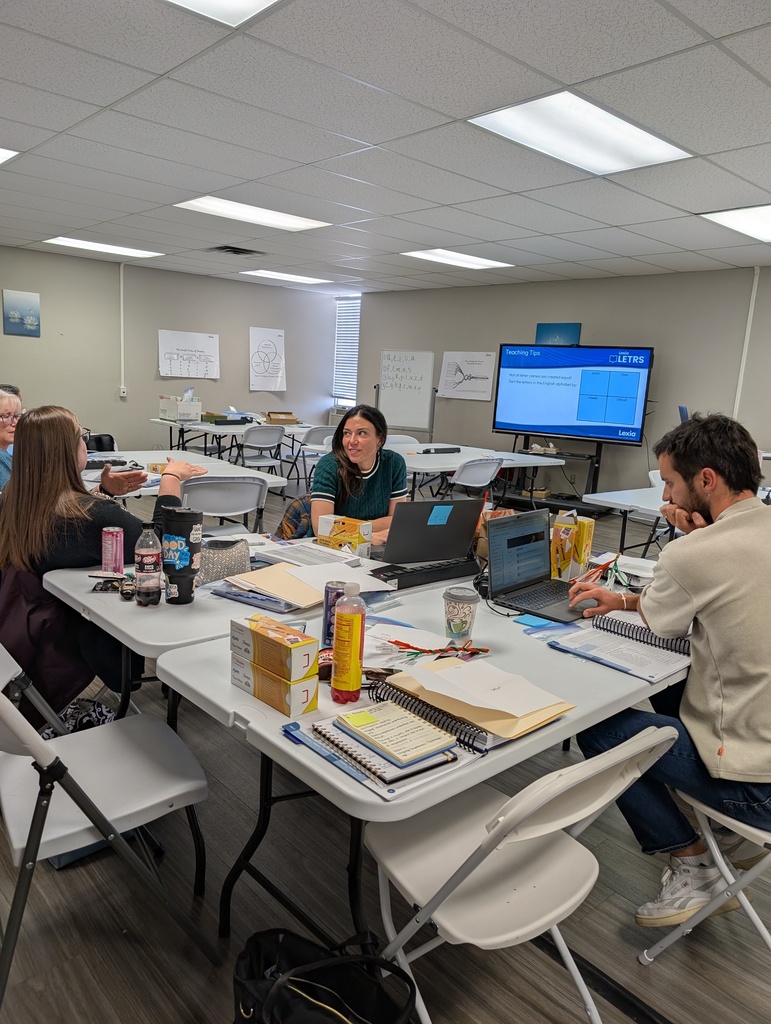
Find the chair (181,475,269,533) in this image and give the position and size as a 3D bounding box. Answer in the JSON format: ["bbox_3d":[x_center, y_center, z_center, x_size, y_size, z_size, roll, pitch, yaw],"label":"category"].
[{"bbox_3d":[-0.968,0.158,4.092,0.460,0.785,0.500,-2,12,-25],"label":"chair"}]

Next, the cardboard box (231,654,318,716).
[{"bbox_3d":[-0.220,0.331,1.402,0.194,0.067,0.066,14,15,43],"label":"cardboard box"}]

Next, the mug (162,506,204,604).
[{"bbox_3d":[-0.558,0.119,1.953,0.114,0.254,0.114,0,12,-16],"label":"mug"}]

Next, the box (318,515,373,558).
[{"bbox_3d":[-0.145,0.092,2.520,0.190,0.135,0.070,11,14,36],"label":"box"}]

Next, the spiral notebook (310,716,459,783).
[{"bbox_3d":[-0.006,0.400,1.241,0.158,0.020,0.218,-5,14,-37],"label":"spiral notebook"}]

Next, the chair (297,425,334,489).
[{"bbox_3d":[-0.805,-0.585,7.932,0.460,0.785,0.500,-7,15,-42],"label":"chair"}]

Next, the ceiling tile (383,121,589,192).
[{"bbox_3d":[0.599,-1.971,3.982,1.220,0.020,0.610,-7,15,-42],"label":"ceiling tile"}]

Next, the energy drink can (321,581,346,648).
[{"bbox_3d":[-0.117,0.245,1.697,0.057,0.156,0.057,3,11,-1],"label":"energy drink can"}]

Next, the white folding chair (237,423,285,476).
[{"bbox_3d":[-1.287,-0.421,6.827,0.460,0.840,0.500,-7,15,-42],"label":"white folding chair"}]

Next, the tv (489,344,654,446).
[{"bbox_3d":[1.997,-1.293,7.726,1.690,0.990,0.090,10,13,33],"label":"tv"}]

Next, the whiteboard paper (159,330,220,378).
[{"bbox_3d":[-2.719,-2.191,9.932,0.912,0.612,0.010,-7,15,-42],"label":"whiteboard paper"}]

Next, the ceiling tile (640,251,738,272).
[{"bbox_3d":[2.846,-2.402,6.821,1.095,0.020,0.610,-7,15,-42],"label":"ceiling tile"}]

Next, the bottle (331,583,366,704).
[{"bbox_3d":[-0.073,0.261,1.417,0.062,0.237,0.062,3,11,-1],"label":"bottle"}]

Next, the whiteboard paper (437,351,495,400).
[{"bbox_3d":[1.097,-1.849,9.642,0.010,0.620,0.930,-7,15,-42],"label":"whiteboard paper"}]

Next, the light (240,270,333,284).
[{"bbox_3d":[-1.277,-3.156,9.517,1.200,0.070,0.600,-7,15,-42],"label":"light"}]

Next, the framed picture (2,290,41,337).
[{"bbox_3d":[-4.254,-2.318,8.336,0.402,0.510,0.025,-7,15,-42],"label":"framed picture"}]

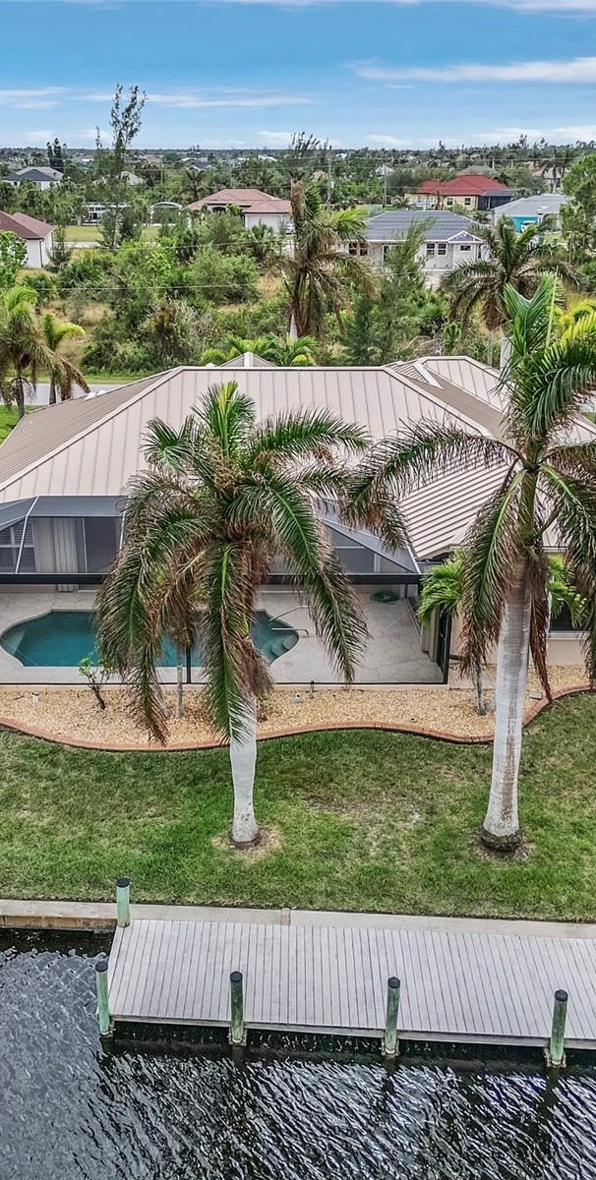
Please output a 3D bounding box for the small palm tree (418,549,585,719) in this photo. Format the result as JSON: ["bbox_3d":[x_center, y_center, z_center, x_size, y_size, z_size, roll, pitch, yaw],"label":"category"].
[{"bbox_3d":[5.021,1.163,27.228,3.900,4.400,3.900,0,22,0],"label":"small palm tree"}]

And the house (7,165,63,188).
[{"bbox_3d":[-84.788,-131.509,349.184,18.500,6.500,16.000,0,22,0],"label":"house"}]

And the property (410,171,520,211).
[{"bbox_3d":[36.502,-88.978,244.493,24.000,6.600,17.000,0,22,0],"label":"property"}]

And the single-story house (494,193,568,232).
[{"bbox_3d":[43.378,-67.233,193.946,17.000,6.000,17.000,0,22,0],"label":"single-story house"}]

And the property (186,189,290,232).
[{"bbox_3d":[-9.567,-62.181,178.745,18.500,6.500,16.000,0,22,0],"label":"property"}]

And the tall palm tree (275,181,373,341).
[{"bbox_3d":[0.889,-12.831,50.918,4.700,11.400,4.700,0,22,0],"label":"tall palm tree"}]

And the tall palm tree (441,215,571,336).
[{"bbox_3d":[9.315,-11.806,50.256,5.500,10.000,5.500,0,22,0],"label":"tall palm tree"}]

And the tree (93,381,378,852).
[{"bbox_3d":[-1.059,0.848,20.209,5.200,9.200,5.200,0,22,0],"label":"tree"}]

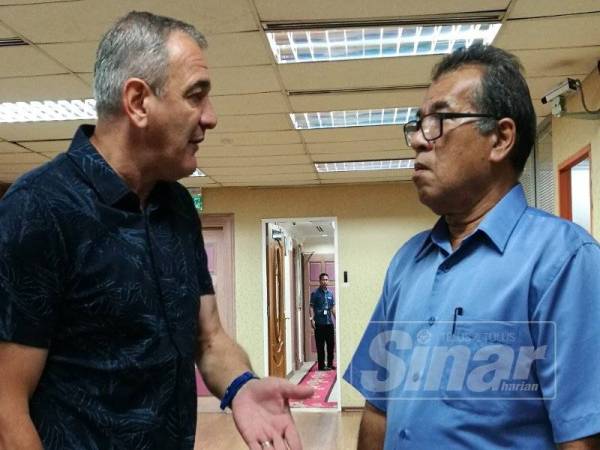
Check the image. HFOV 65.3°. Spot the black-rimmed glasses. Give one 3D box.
[{"bbox_3d":[0.270,-0.158,0.782,0.142,0.045,0.142,-3,7,-10],"label":"black-rimmed glasses"}]

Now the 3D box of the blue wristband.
[{"bbox_3d":[-0.089,0.254,0.710,0.018,0.070,0.056,36,-24,40],"label":"blue wristband"}]

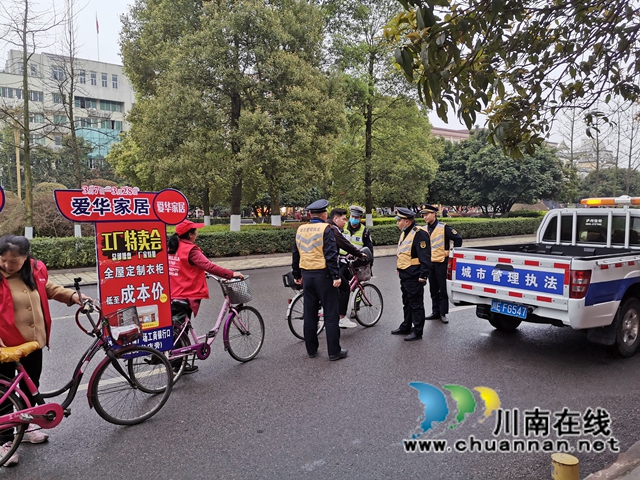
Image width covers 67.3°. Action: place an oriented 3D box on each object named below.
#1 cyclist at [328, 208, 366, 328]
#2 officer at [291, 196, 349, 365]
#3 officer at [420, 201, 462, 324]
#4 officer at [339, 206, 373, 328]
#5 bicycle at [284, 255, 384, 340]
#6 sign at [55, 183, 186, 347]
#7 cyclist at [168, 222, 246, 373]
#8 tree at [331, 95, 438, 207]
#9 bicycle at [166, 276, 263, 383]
[{"bbox_3d":[0.265,0.438,6.403,0.750,1.620,0.520,-3,5,-35],"label":"cyclist"},{"bbox_3d":[0.100,0.428,5.449,0.600,1.790,0.400,2,5,28],"label":"officer"},{"bbox_3d":[1.752,0.338,7.001,0.600,1.710,0.420,4,6,42],"label":"officer"},{"bbox_3d":[0.565,0.336,7.185,0.580,1.700,0.400,1,5,18],"label":"officer"},{"bbox_3d":[0.219,0.726,6.382,1.720,1.050,0.580,-3,5,-35],"label":"bicycle"},{"bbox_3d":[-1.725,0.268,4.220,1.130,1.500,0.060,-3,5,-35],"label":"sign"},{"bbox_3d":[-1.225,0.578,4.959,0.500,1.580,0.800,4,6,44],"label":"cyclist"},{"bbox_3d":[3.358,-4.065,25.708,5.900,7.600,5.900,0,4,0],"label":"tree"},{"bbox_3d":[-1.163,0.856,4.804,0.580,1.050,1.700,3,6,41],"label":"bicycle"}]

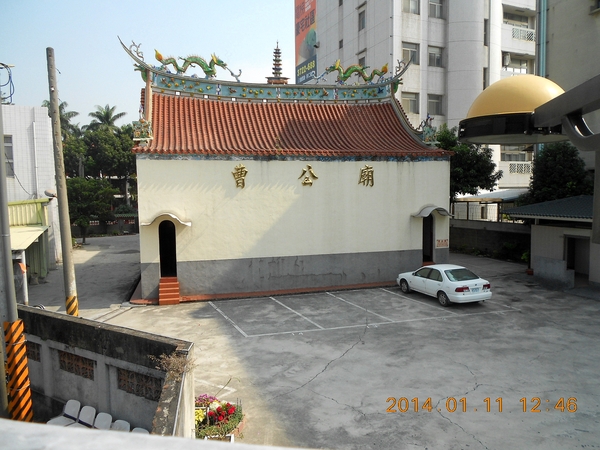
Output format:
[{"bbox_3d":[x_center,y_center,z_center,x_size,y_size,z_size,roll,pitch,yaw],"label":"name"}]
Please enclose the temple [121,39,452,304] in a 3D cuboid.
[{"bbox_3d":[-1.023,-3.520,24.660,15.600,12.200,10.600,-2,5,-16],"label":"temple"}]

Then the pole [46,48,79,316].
[{"bbox_3d":[-6.165,-0.396,11.769,0.300,8.200,0.300,-2,5,0],"label":"pole"}]

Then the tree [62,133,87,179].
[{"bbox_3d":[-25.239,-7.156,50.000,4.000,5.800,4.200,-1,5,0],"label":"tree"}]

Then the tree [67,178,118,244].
[{"bbox_3d":[-18.500,-1.192,39.800,4.900,5.900,4.900,-1,5,0],"label":"tree"}]

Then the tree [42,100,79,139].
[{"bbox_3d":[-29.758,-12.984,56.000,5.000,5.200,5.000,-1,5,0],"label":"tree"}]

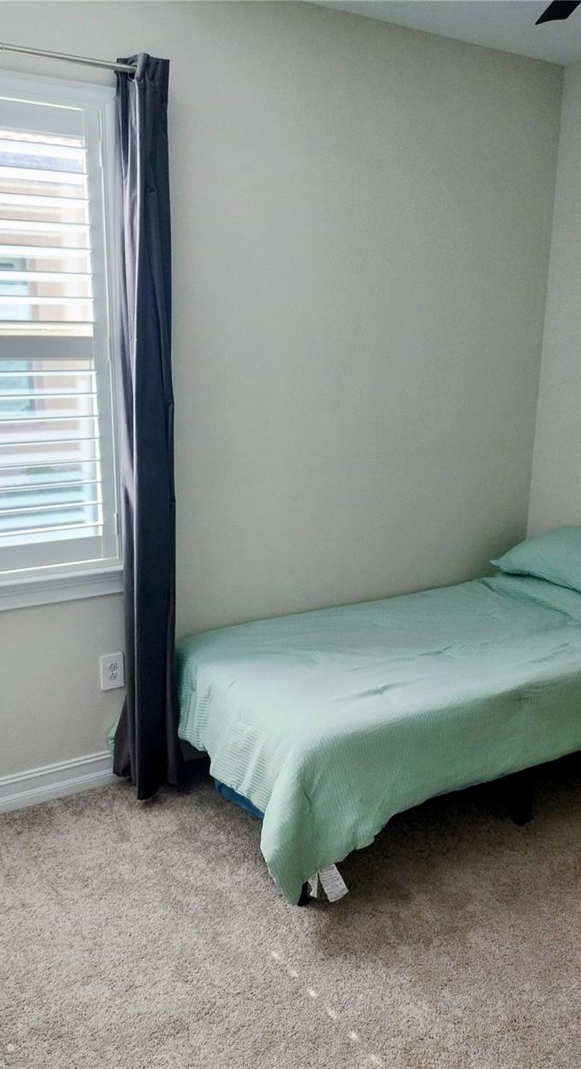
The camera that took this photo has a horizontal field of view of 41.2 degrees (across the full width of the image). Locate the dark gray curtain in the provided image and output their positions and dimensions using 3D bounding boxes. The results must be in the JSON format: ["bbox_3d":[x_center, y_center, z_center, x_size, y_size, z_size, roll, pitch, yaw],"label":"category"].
[{"bbox_3d":[-0.501,-0.248,2.639,0.230,2.470,0.130,-7,17,-28],"label":"dark gray curtain"}]

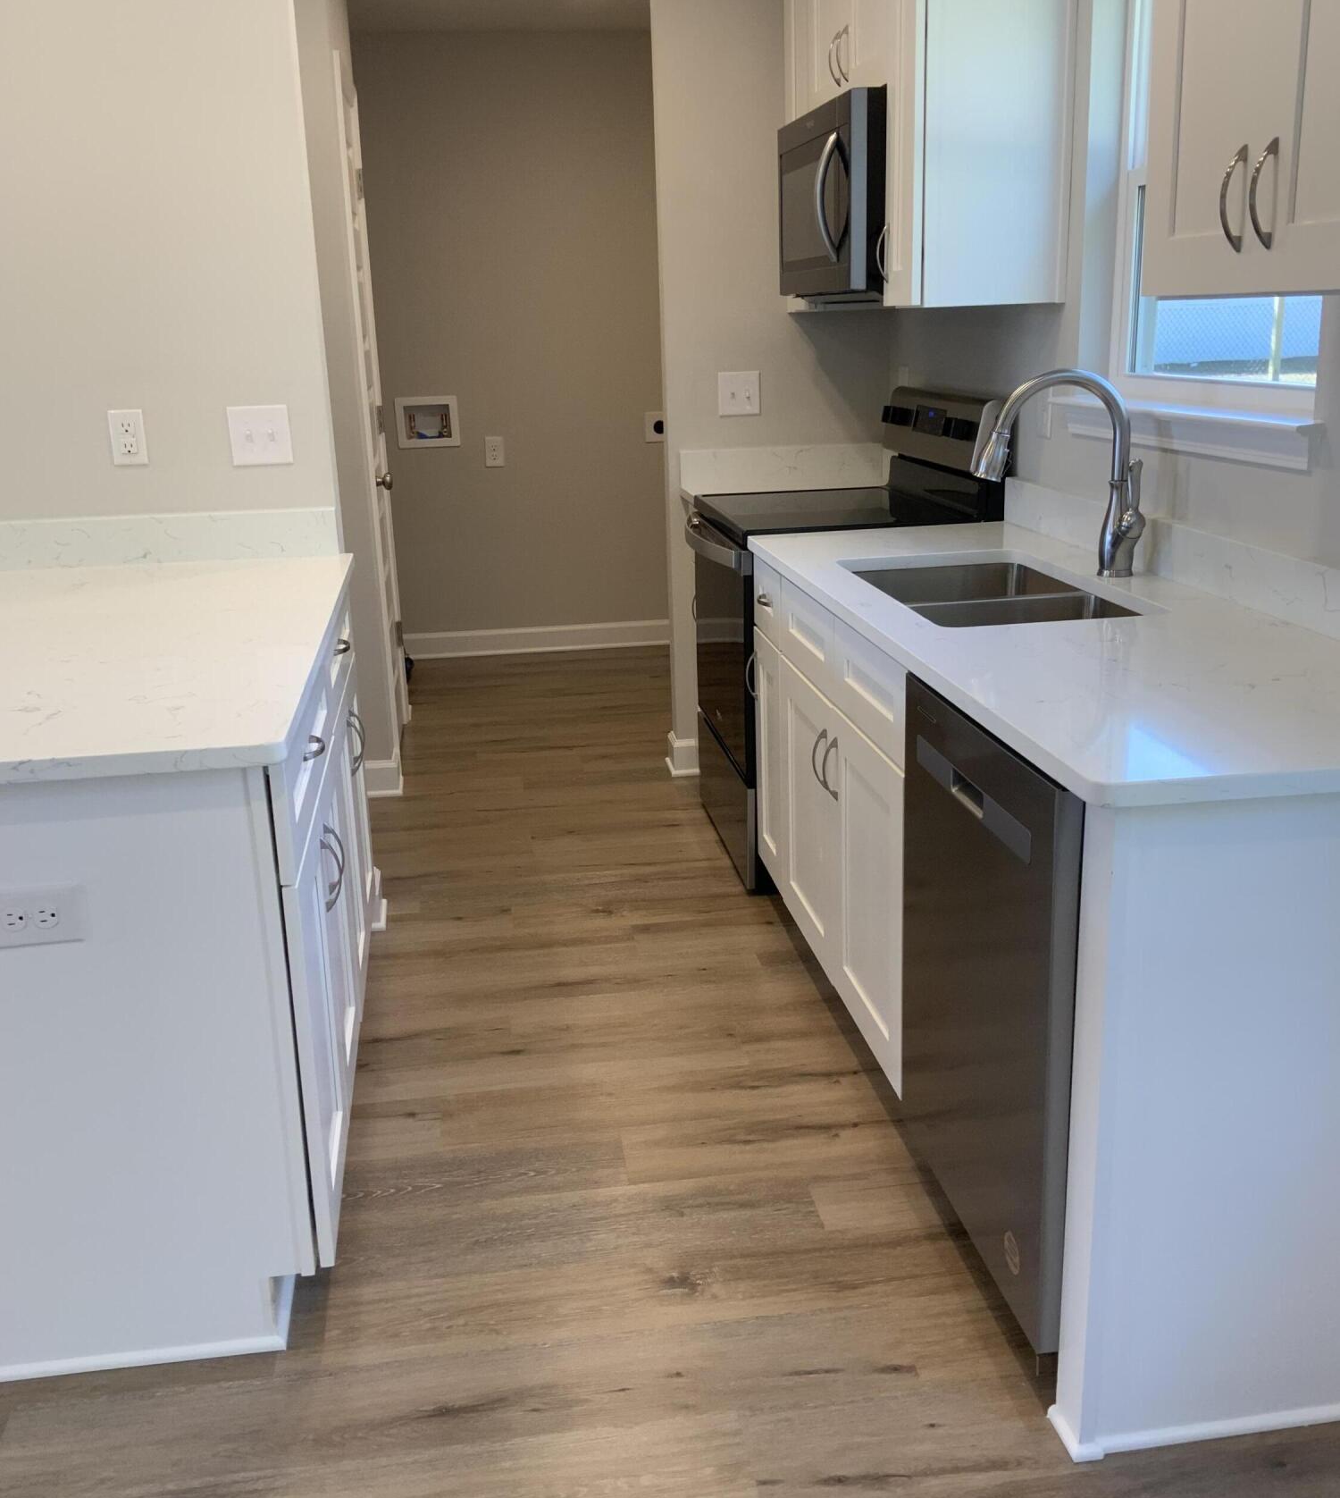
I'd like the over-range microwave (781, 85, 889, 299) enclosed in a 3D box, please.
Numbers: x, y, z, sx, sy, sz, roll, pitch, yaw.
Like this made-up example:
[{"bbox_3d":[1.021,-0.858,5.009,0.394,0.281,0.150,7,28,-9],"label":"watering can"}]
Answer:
[{"bbox_3d":[0.537,-1.329,3.655,0.417,0.424,0.753,-4,16,-7],"label":"over-range microwave"}]

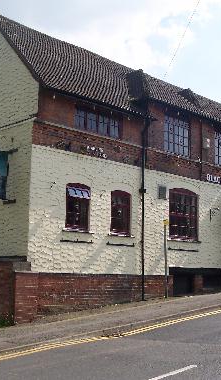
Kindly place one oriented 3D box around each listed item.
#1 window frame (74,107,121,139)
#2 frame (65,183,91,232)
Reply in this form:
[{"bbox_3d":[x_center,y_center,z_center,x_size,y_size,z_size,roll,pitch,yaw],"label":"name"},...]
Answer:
[{"bbox_3d":[-0.317,-1.800,15.332,1.828,0.610,0.140,9,-12,-43],"label":"window frame"},{"bbox_3d":[-0.845,0.435,14.409,0.827,1.227,0.140,9,-12,-43],"label":"frame"}]

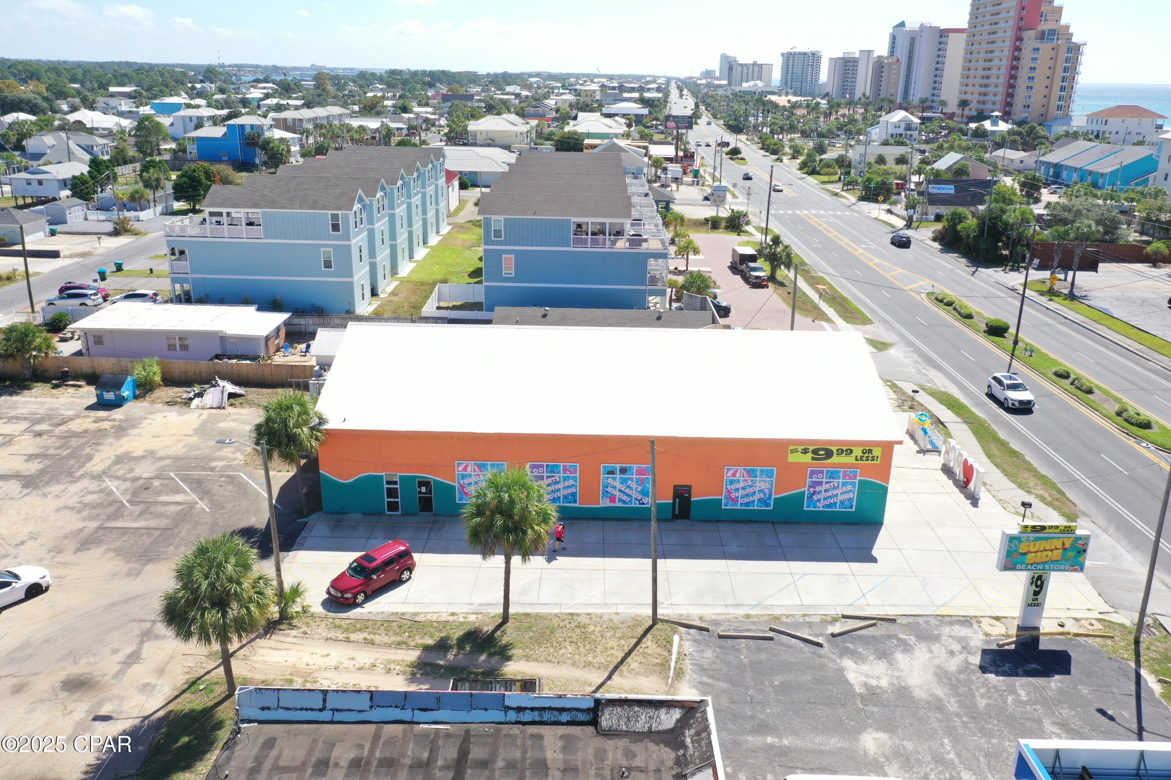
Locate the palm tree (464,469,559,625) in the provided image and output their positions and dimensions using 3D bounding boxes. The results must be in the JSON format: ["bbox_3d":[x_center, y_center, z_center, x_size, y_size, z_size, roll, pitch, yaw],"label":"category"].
[{"bbox_3d":[-3.324,6.867,39.203,4.054,7.257,4.054,1,19,0],"label":"palm tree"}]

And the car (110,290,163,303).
[{"bbox_3d":[-46.334,-9.382,93.757,4.600,1.660,1.860,1,19,-1],"label":"car"}]

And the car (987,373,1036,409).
[{"bbox_3d":[33.695,-0.063,71.872,1.920,1.670,4.700,1,19,0],"label":"car"}]

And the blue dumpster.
[{"bbox_3d":[-33.981,0.067,65.750,2.050,1.720,1.420,3,19,5],"label":"blue dumpster"}]

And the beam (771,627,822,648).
[{"bbox_3d":[9.454,11.117,40.894,2.456,0.130,0.140,12,22,28],"label":"beam"}]

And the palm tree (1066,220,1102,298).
[{"bbox_3d":[57.830,-15.452,106.766,4.179,8.557,4.179,1,19,0],"label":"palm tree"}]

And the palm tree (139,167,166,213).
[{"bbox_3d":[-73.811,-34.104,155.088,4.378,7.363,4.378,1,19,0],"label":"palm tree"}]

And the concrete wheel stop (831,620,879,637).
[{"bbox_3d":[12.299,10.932,41.589,2.493,0.130,0.150,-7,21,-23],"label":"concrete wheel stop"}]

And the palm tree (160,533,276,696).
[{"bbox_3d":[-13.651,8.681,34.294,3.964,6.746,3.964,1,19,0],"label":"palm tree"}]

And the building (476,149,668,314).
[{"bbox_3d":[-0.830,-23.113,120.513,19.154,11.990,59.998,1,19,0],"label":"building"}]

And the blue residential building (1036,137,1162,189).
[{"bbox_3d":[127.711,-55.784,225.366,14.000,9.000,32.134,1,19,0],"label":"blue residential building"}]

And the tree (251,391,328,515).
[{"bbox_3d":[-15.608,3.495,48.806,3.918,6.940,3.918,1,19,0],"label":"tree"}]

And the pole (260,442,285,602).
[{"bbox_3d":[-13.954,6.356,40.465,0.279,8.756,0.279,1,19,0],"label":"pole"}]

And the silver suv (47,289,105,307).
[{"bbox_3d":[-51.120,-9.017,90.995,5.000,1.760,1.950,1,19,1],"label":"silver suv"}]

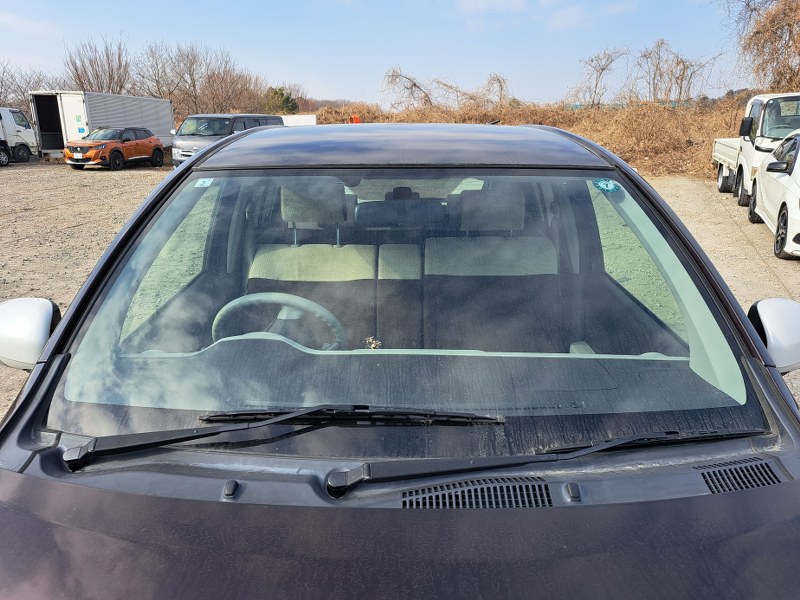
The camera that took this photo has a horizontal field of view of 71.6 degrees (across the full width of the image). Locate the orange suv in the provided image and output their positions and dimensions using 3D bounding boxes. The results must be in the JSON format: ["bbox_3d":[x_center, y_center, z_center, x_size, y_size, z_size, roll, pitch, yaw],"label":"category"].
[{"bbox_3d":[-10.730,-5.790,21.040,1.790,1.550,4.300,3,18,9],"label":"orange suv"}]

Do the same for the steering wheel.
[{"bbox_3d":[-0.326,0.117,1.524,0.370,0.370,0.110,0,43,0],"label":"steering wheel"}]

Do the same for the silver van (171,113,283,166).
[{"bbox_3d":[-5.380,-5.030,18.050,1.750,1.970,4.750,3,18,10],"label":"silver van"}]

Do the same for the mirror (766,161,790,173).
[{"bbox_3d":[4.740,-1.672,6.950,0.250,0.150,0.130,8,19,24],"label":"mirror"}]

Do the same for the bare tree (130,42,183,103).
[{"bbox_3d":[-14.194,-11.930,32.937,3.090,6.150,2.930,0,17,0],"label":"bare tree"}]

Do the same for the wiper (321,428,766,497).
[{"bbox_3d":[0.276,0.265,0.975,0.790,0.055,0.065,-5,52,-10],"label":"wiper"}]

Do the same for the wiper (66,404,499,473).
[{"bbox_3d":[-0.205,0.226,0.996,0.775,0.055,0.085,-6,52,-2],"label":"wiper"}]

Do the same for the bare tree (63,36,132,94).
[{"bbox_3d":[-17.633,-12.080,32.890,4.150,6.460,3.940,0,17,0],"label":"bare tree"}]

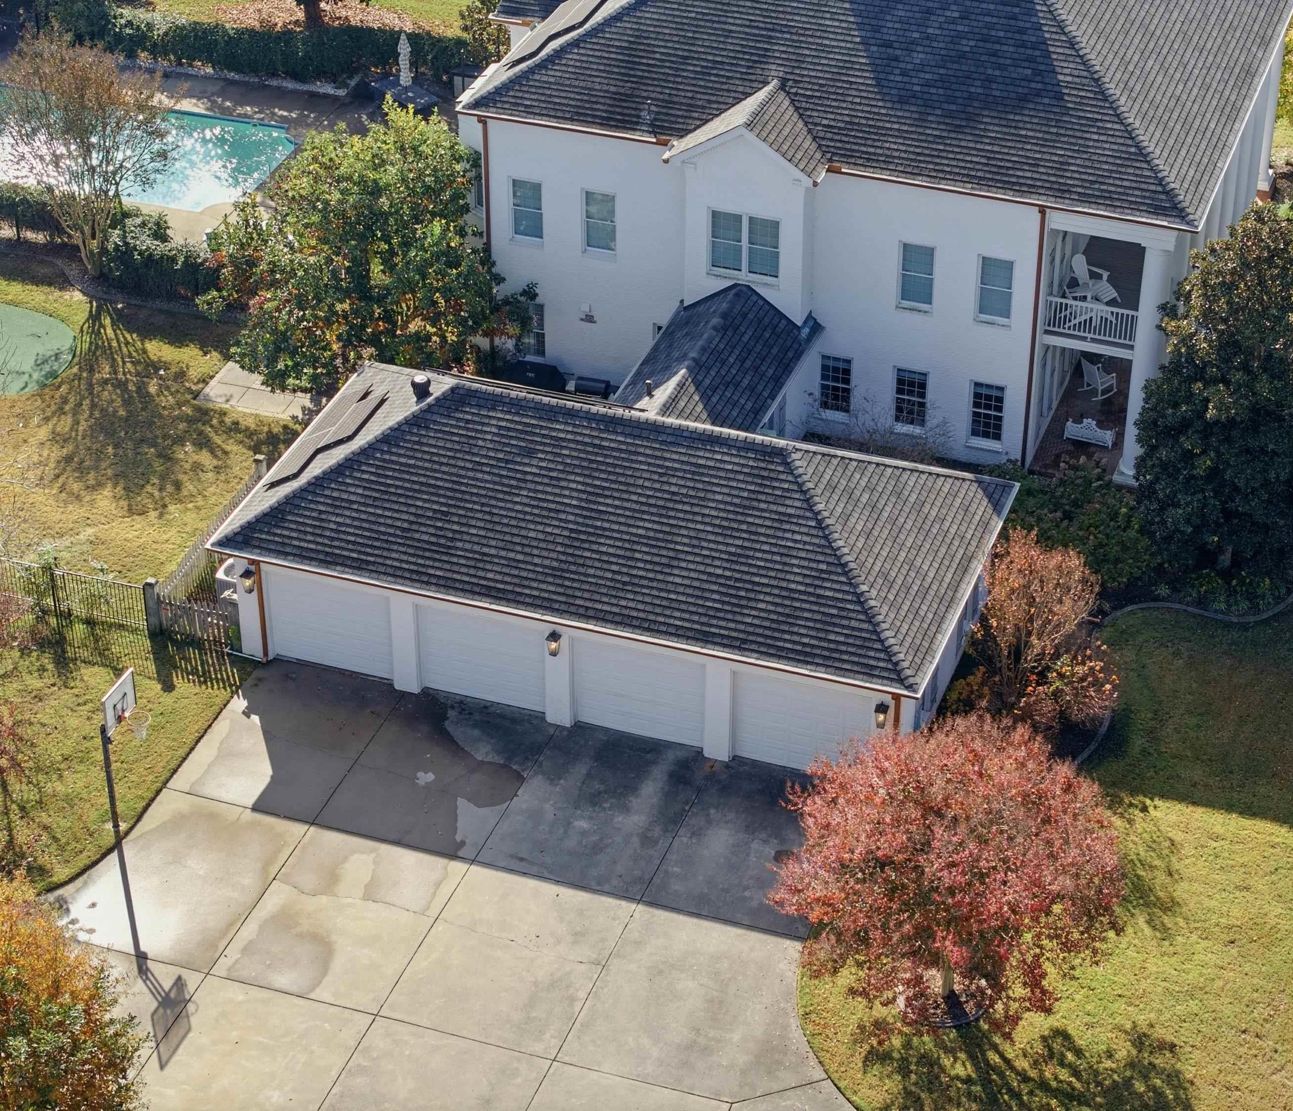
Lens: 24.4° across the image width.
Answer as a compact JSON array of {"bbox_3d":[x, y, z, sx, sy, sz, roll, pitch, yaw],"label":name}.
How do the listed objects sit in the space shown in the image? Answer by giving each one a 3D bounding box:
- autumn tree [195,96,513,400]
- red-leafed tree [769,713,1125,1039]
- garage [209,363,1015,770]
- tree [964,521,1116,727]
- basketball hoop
[{"bbox_3d":[-7.378,-8.063,76.368,7.800,7.000,7.200,0,34,0],"label":"autumn tree"},{"bbox_3d":[5.671,5.979,56.378,6.700,6.100,6.600,0,34,0],"label":"red-leafed tree"},{"bbox_3d":[-0.584,-0.661,66.546,16.100,5.720,8.420,11,36,17],"label":"garage"},{"bbox_3d":[8.352,1.662,64.040,3.100,4.600,2.800,0,34,0],"label":"tree"},{"bbox_3d":[-10.265,3.464,60.627,0.570,0.470,0.490,11,36,17],"label":"basketball hoop"}]

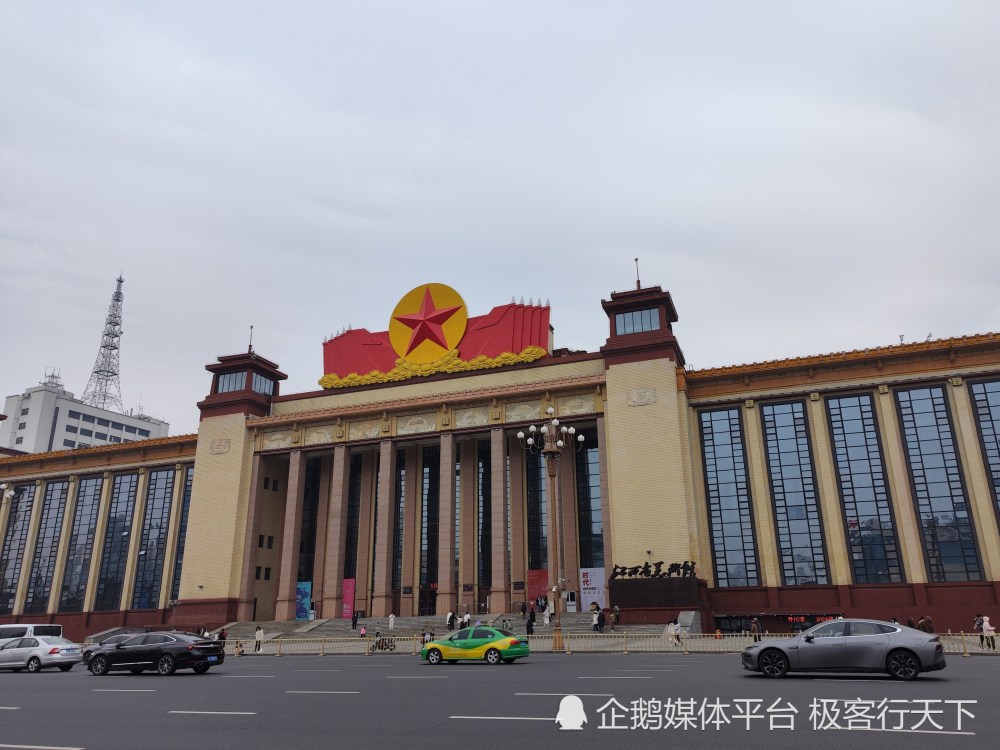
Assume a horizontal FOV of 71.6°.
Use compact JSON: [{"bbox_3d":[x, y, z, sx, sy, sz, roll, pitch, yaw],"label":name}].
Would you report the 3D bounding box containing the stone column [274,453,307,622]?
[{"bbox_3d":[-23.366,17.889,78.205,1.450,18.569,1.450,-7,-20,18],"label":"stone column"}]

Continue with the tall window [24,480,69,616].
[{"bbox_3d":[-62.446,23.640,95.650,4.238,17.724,0.300,-7,-20,18],"label":"tall window"}]

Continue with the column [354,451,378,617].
[{"bbox_3d":[-16.420,19.183,85.468,1.500,20.107,0.800,-8,-20,19],"label":"column"}]

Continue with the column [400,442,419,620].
[{"bbox_3d":[-10.711,18.370,83.529,1.500,20.145,0.800,-8,-20,19],"label":"column"}]

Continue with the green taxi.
[{"bbox_3d":[-1.104,12.018,30.893,4.500,1.470,1.760,-7,-20,18],"label":"green taxi"}]

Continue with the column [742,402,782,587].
[{"bbox_3d":[24.903,11.113,66.031,1.900,17.310,1.000,-7,-20,18],"label":"column"}]

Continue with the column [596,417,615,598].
[{"bbox_3d":[10.431,13.127,67.591,1.200,18.271,1.300,-7,-20,18],"label":"column"}]

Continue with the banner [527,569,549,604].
[{"bbox_3d":[4.337,23.473,75.920,2.518,4.075,0.120,-8,-20,19],"label":"banner"}]

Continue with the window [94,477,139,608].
[{"bbox_3d":[-49.576,21.140,89.618,4.100,17.684,0.300,-7,-20,18],"label":"window"}]

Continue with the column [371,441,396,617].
[{"bbox_3d":[-12.281,16.341,74.747,1.450,18.459,1.450,-7,-20,18],"label":"column"}]

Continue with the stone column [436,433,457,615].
[{"bbox_3d":[-5.445,15.348,72.627,1.450,18.503,1.450,-7,-20,18],"label":"stone column"}]

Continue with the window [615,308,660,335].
[{"bbox_3d":[14.740,-5.608,73.930,4.619,2.472,0.250,-8,-20,19],"label":"window"}]

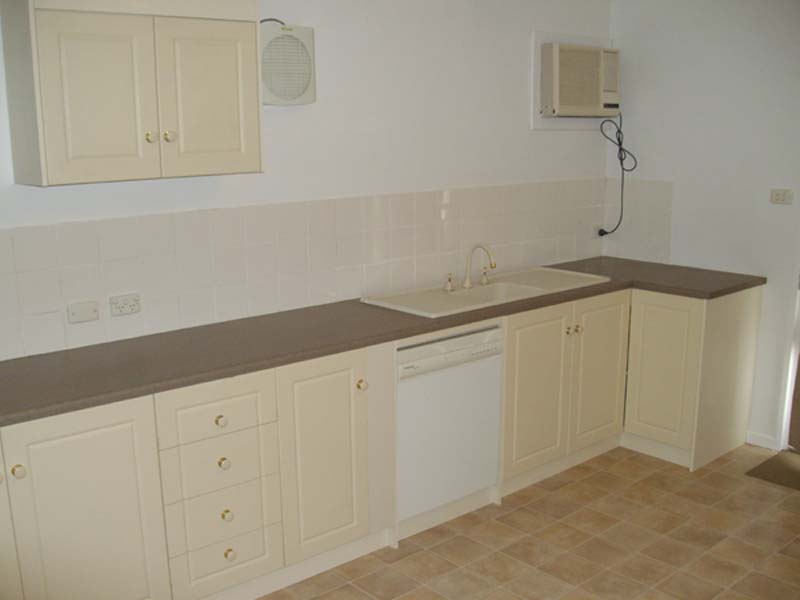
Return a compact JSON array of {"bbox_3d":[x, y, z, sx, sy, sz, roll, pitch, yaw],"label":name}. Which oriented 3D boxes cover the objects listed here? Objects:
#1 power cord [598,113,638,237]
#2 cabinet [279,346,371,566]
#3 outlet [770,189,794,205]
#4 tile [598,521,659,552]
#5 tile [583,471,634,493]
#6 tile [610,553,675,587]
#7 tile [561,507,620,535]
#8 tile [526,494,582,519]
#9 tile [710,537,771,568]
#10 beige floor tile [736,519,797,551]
[{"bbox_3d":[1.243,-0.721,4.797,0.111,0.697,0.192,-10,15,-40],"label":"power cord"},{"bbox_3d":[-0.462,0.542,3.289,0.404,0.754,0.570,-10,15,-41],"label":"cabinet"},{"bbox_3d":[1.917,-0.515,4.179,0.013,0.073,0.115,-10,15,-40],"label":"outlet"},{"bbox_3d":[0.955,0.987,3.462,0.196,0.010,0.183,-10,15,-41],"label":"tile"},{"bbox_3d":[0.999,0.883,4.028,0.195,0.010,0.195,-10,15,-40],"label":"tile"},{"bbox_3d":[0.943,1.046,3.224,0.195,0.010,0.195,-10,15,-40],"label":"tile"},{"bbox_3d":[0.839,0.973,3.650,0.203,0.010,0.196,-10,15,-41],"label":"tile"},{"bbox_3d":[0.701,0.938,3.770,0.195,0.010,0.195,-10,15,-40],"label":"tile"},{"bbox_3d":[1.359,1.013,3.319,0.193,0.010,0.187,-10,15,-41],"label":"tile"},{"bbox_3d":[1.521,0.990,3.470,0.195,0.010,0.195,-10,15,-40],"label":"beige floor tile"}]

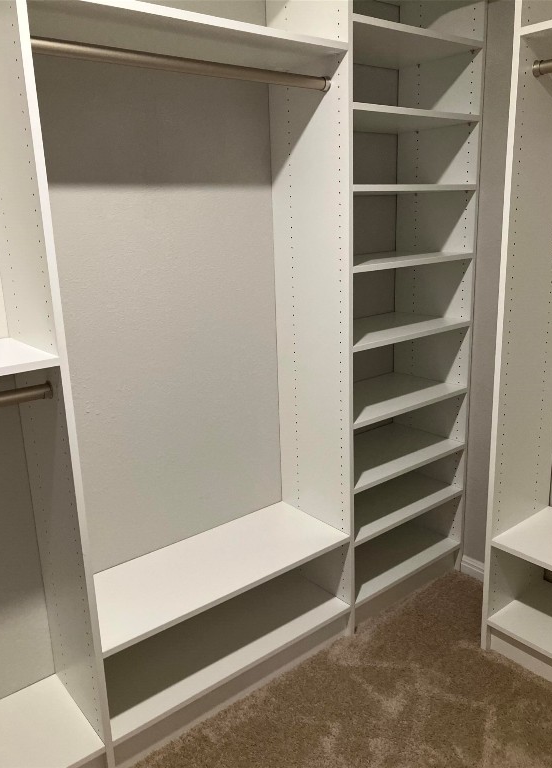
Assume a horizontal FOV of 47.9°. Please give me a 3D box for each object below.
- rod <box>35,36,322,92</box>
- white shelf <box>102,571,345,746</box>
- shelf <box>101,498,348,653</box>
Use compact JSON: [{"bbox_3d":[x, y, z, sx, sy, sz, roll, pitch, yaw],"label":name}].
[{"bbox_3d":[-0.195,-0.786,1.539,0.874,0.034,0.034,-14,19,-37],"label":"rod"},{"bbox_3d":[-0.195,0.827,2.016,0.879,0.020,0.356,-13,18,-37],"label":"white shelf"},{"bbox_3d":[-0.204,0.567,1.950,0.879,0.020,0.356,-13,18,-37],"label":"shelf"}]

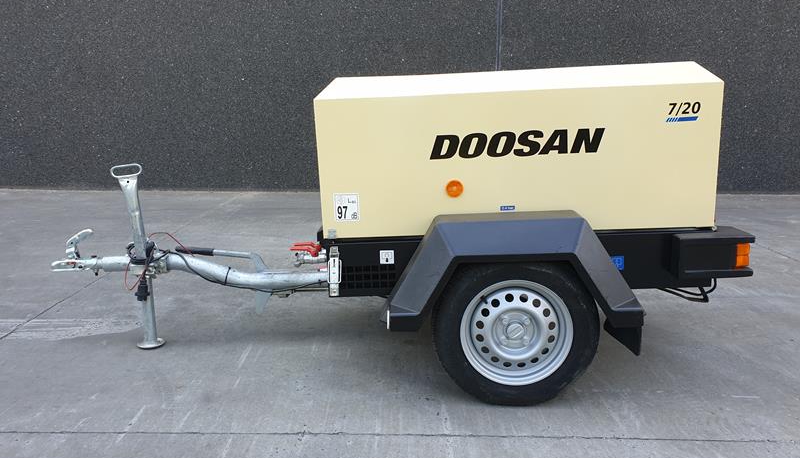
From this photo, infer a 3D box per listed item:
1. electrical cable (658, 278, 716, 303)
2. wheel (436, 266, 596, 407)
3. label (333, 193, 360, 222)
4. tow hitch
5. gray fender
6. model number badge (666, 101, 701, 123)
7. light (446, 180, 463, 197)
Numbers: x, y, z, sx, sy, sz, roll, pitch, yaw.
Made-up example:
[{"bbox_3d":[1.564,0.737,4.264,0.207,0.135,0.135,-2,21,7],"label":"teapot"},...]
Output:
[{"bbox_3d":[0.999,0.214,2.091,0.195,0.085,0.090,-2,12,3],"label":"electrical cable"},{"bbox_3d":[0.381,0.324,2.001,0.546,0.536,0.160,1,13,3],"label":"wheel"},{"bbox_3d":[-0.183,-0.073,2.084,0.085,0.100,0.004,-2,12,3],"label":"label"},{"bbox_3d":[-0.870,0.105,2.468,1.227,0.766,0.220,-2,12,3],"label":"tow hitch"},{"bbox_3d":[0.362,0.137,1.988,0.810,0.350,0.240,-2,12,3],"label":"gray fender"},{"bbox_3d":[0.930,-0.383,1.969,0.108,0.066,0.004,-2,12,3],"label":"model number badge"},{"bbox_3d":[0.186,-0.137,2.045,0.061,0.061,0.016,-2,12,3],"label":"light"}]

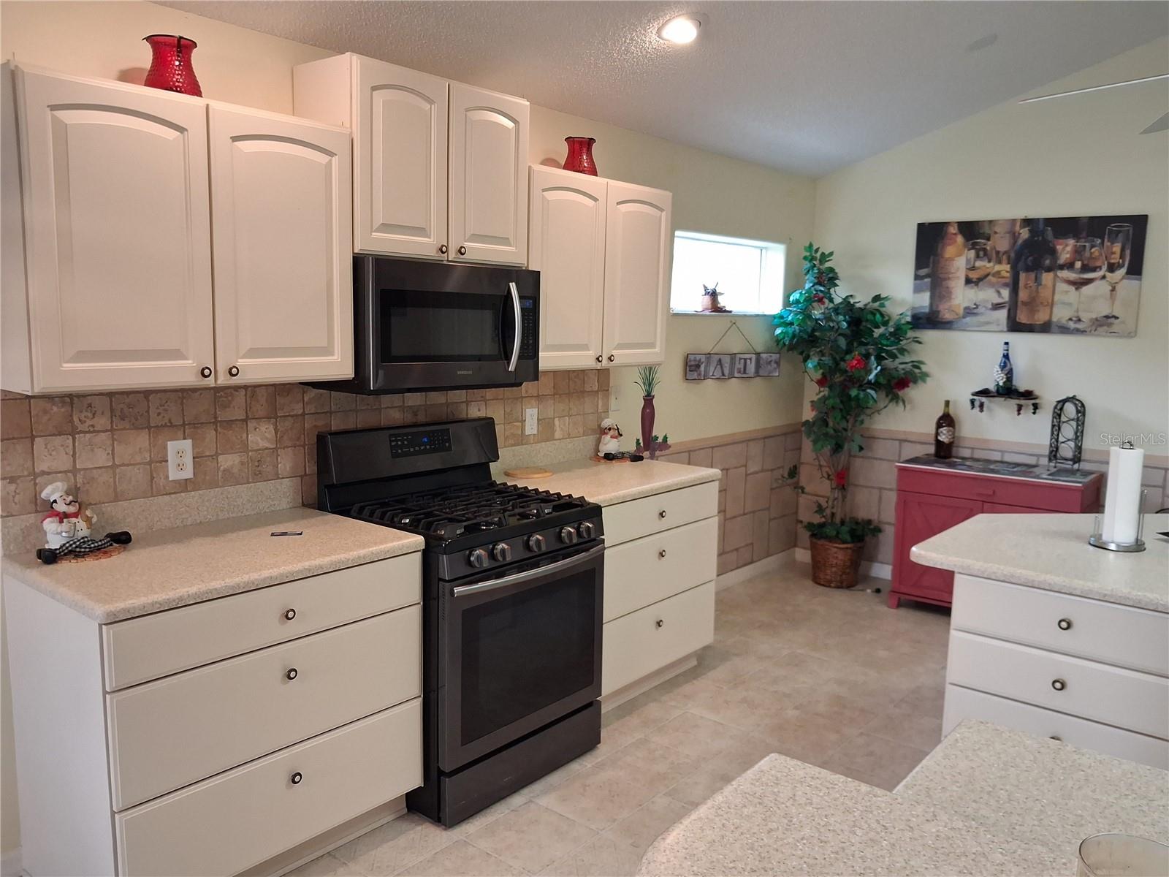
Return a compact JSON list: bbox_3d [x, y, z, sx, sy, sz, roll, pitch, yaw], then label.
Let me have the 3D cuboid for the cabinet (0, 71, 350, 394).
[{"bbox_3d":[-1.131,-0.534,2.563,0.330,0.760,0.915,8,10,39],"label":"cabinet"}]

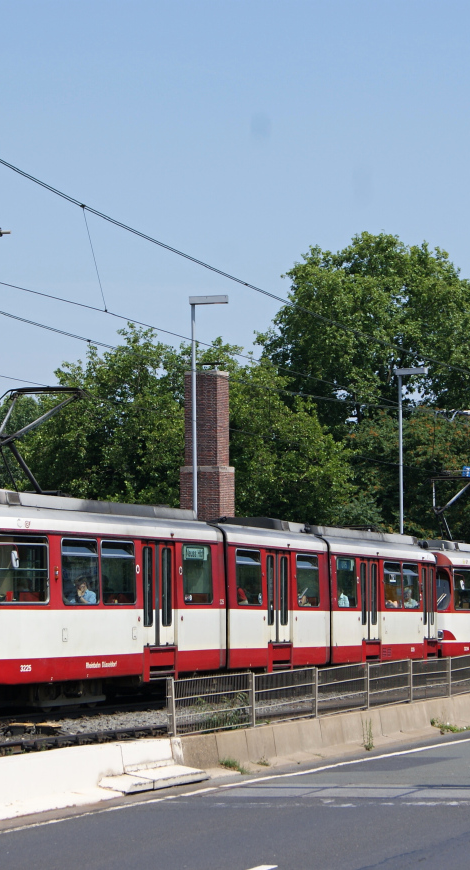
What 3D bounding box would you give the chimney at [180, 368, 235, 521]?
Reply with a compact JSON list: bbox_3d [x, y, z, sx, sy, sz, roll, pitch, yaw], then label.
[{"bbox_3d":[-0.933,2.661,82.027,1.400,9.800,1.400,-2,-5,21],"label":"chimney"}]

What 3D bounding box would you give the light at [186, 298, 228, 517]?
[{"bbox_3d":[-0.905,1.371,78.150,1.250,11.750,0.420,-2,-5,21],"label":"light"}]

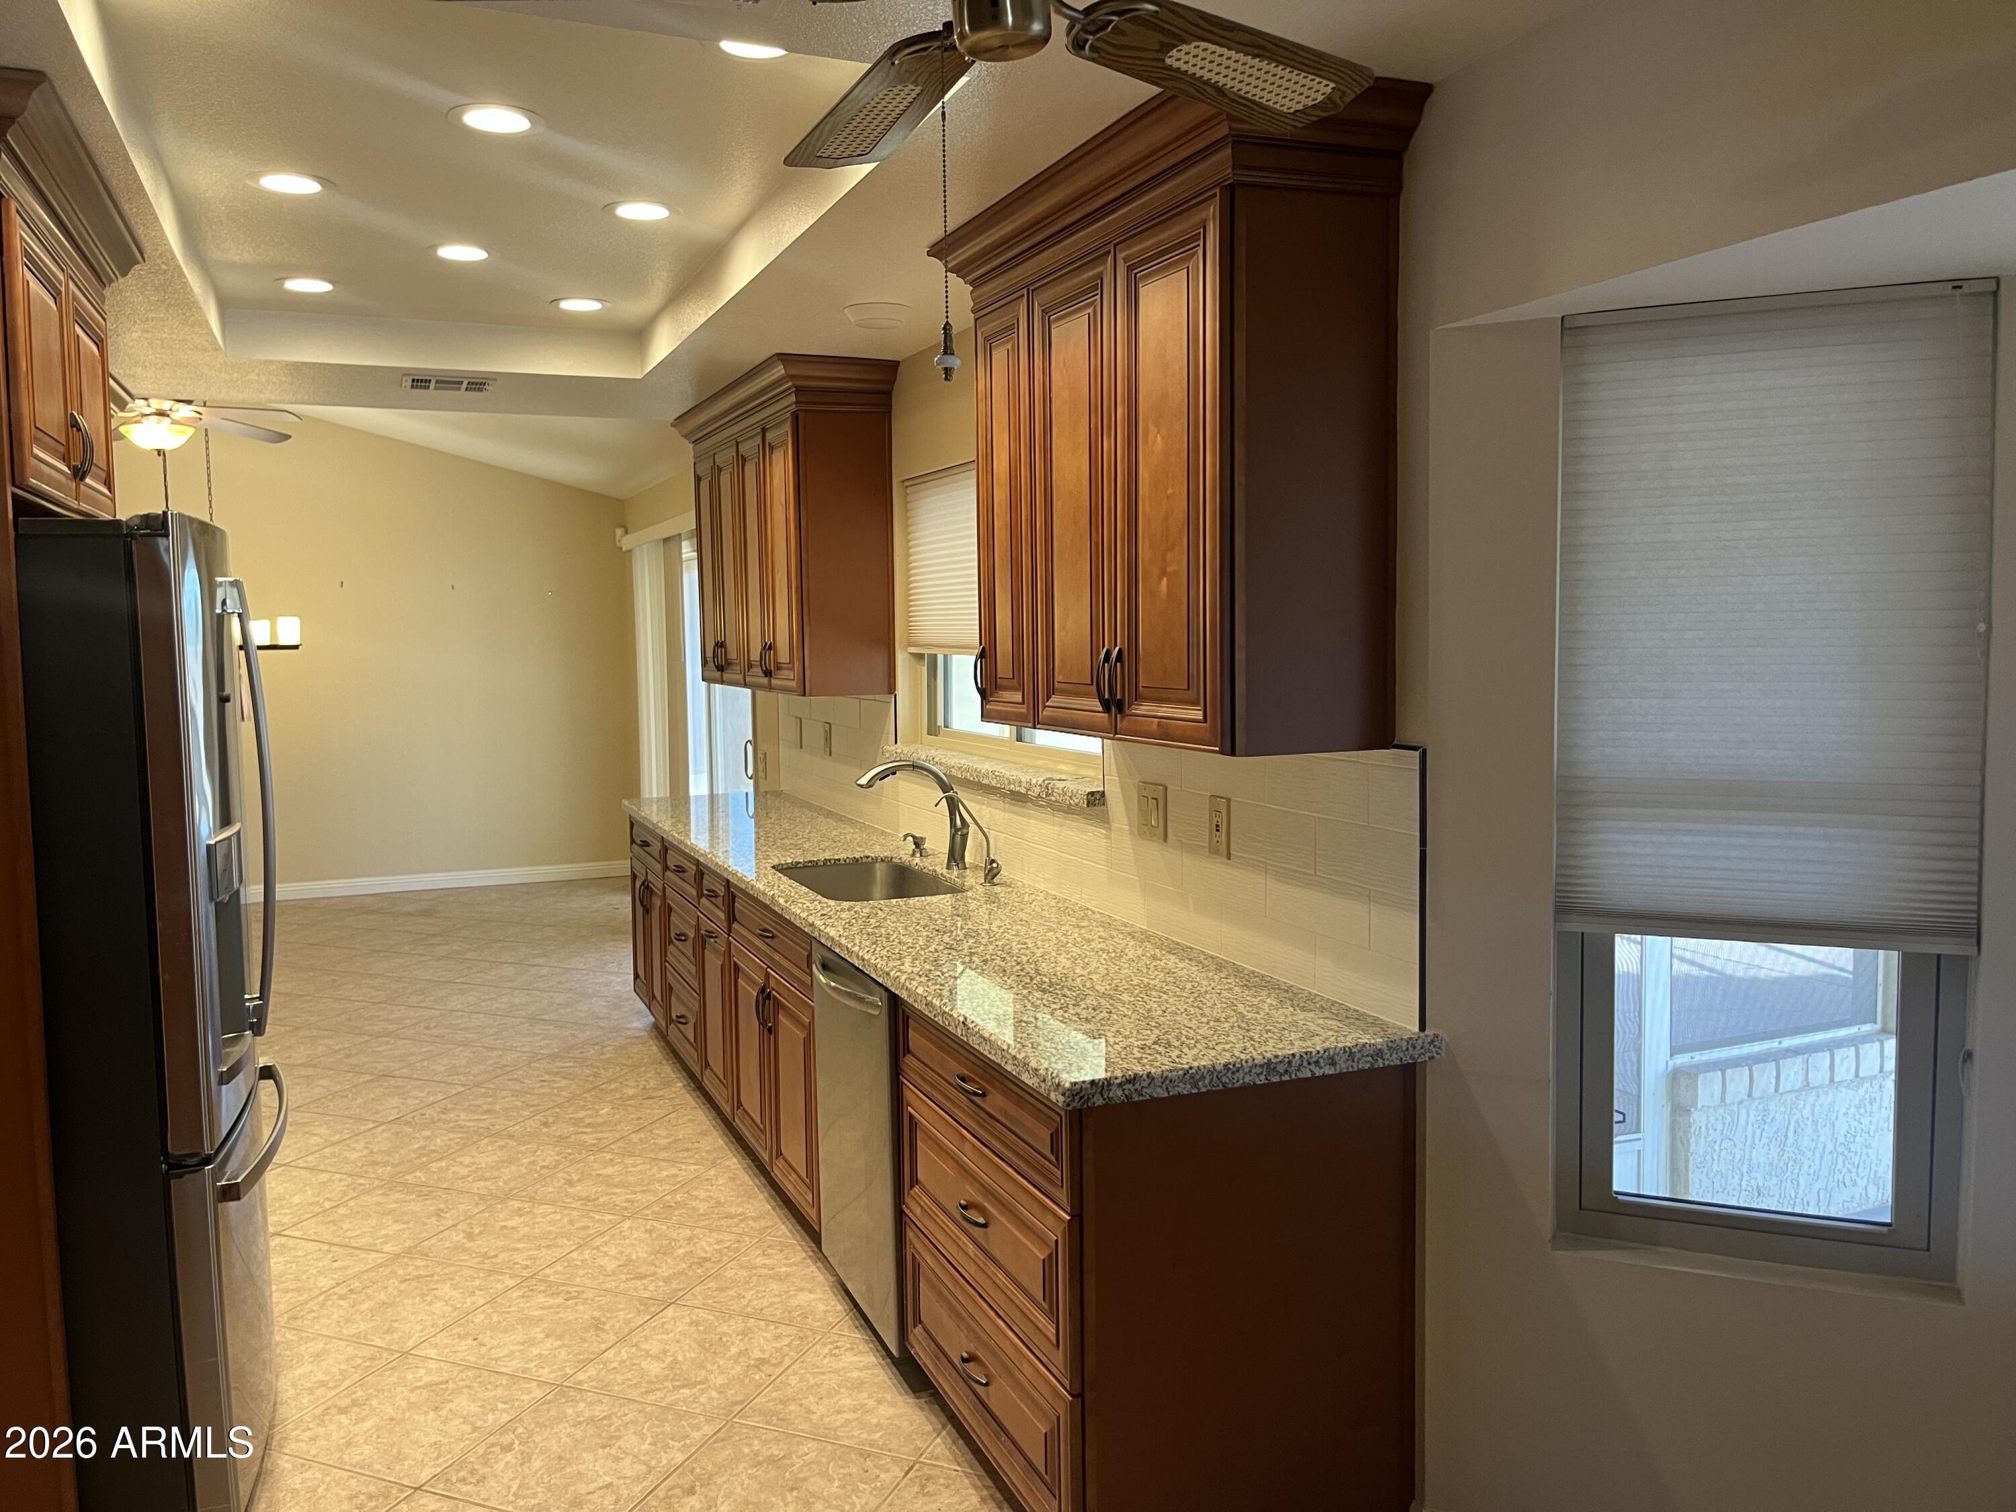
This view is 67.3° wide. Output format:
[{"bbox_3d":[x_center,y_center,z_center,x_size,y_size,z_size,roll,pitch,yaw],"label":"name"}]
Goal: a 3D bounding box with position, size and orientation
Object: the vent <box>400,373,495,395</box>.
[{"bbox_3d":[-1.846,-1.216,4.991,0.295,0.030,0.270,-3,5,-23],"label":"vent"}]

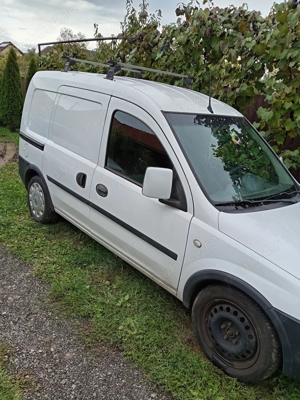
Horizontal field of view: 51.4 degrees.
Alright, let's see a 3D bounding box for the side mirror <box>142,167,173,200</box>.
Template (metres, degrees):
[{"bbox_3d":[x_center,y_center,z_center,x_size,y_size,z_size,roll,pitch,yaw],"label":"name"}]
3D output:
[{"bbox_3d":[0.051,-0.110,2.176,0.190,0.220,0.125,-11,26,-43],"label":"side mirror"}]

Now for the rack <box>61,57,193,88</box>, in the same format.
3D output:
[{"bbox_3d":[-0.236,-1.376,3.484,1.240,0.200,0.960,-11,26,-43],"label":"rack"}]

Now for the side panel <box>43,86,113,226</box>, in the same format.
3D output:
[{"bbox_3d":[-0.761,-0.454,3.128,0.190,1.280,0.950,-11,26,-43],"label":"side panel"}]

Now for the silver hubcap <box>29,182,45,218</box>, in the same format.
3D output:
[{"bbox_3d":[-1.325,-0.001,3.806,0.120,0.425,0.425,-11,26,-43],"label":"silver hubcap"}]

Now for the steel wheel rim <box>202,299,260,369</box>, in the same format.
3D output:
[{"bbox_3d":[0.556,0.845,2.040,0.130,0.425,0.425,-8,24,-40],"label":"steel wheel rim"}]

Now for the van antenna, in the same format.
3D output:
[{"bbox_3d":[0.548,-0.940,2.752,0.030,0.345,0.100,-11,26,-43],"label":"van antenna"}]

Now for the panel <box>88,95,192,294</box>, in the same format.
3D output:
[{"bbox_3d":[-0.058,-0.111,2.445,0.180,1.260,1.140,-11,26,-43],"label":"panel"}]

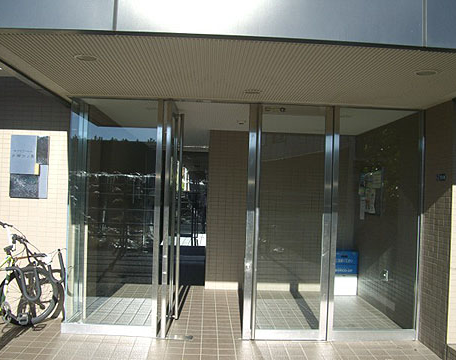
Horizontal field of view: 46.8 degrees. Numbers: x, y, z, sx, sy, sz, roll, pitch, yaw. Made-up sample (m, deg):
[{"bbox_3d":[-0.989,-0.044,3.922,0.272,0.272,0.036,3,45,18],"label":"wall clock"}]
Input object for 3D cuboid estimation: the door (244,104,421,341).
[{"bbox_3d":[1.003,0.417,5.048,1.670,2.210,0.090,2,0,-2],"label":"door"}]

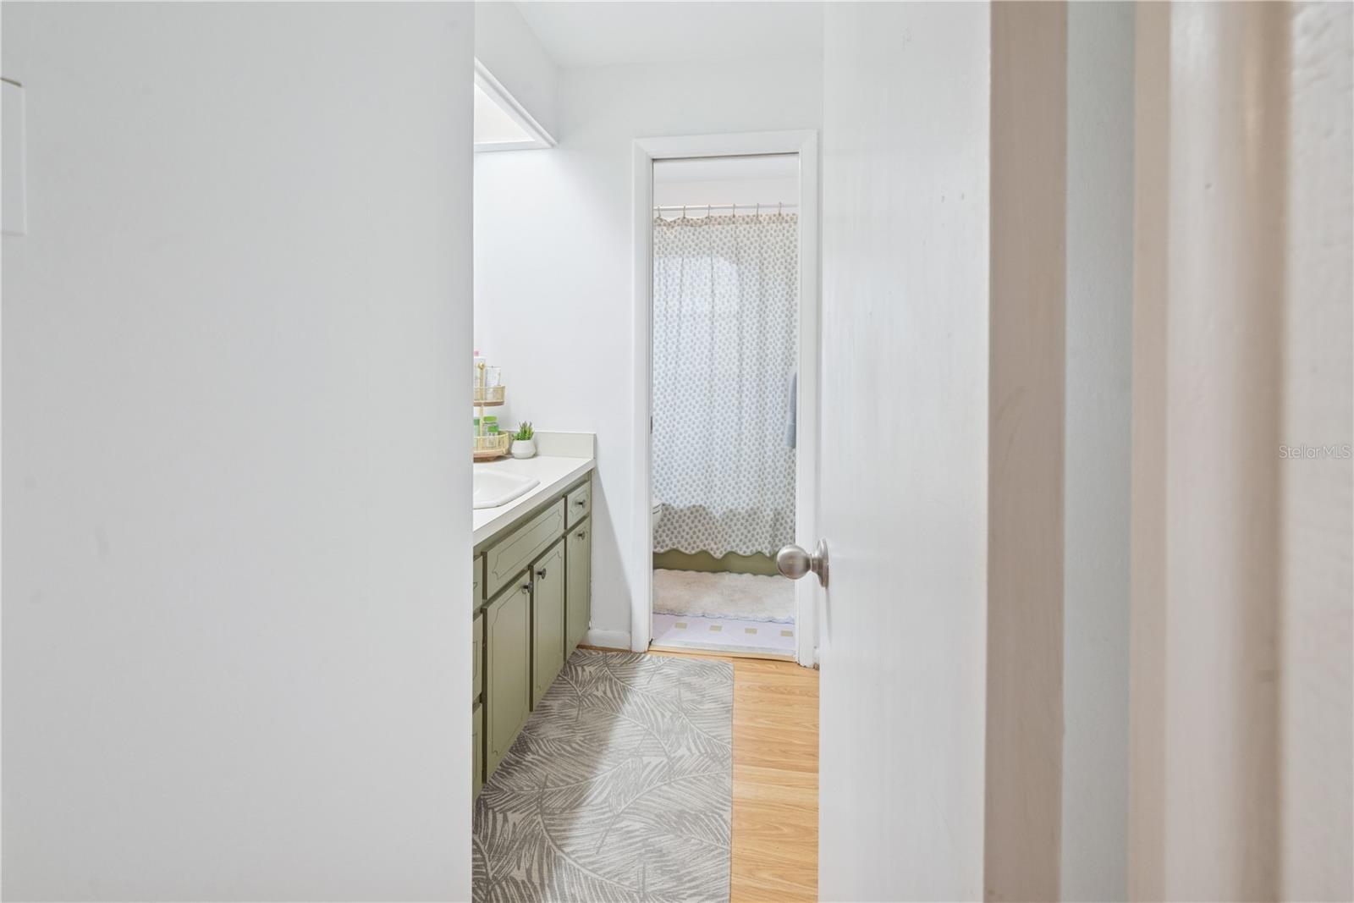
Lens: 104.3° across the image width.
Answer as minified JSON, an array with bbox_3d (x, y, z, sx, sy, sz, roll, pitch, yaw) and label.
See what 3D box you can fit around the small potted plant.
[{"bbox_3d":[-0.637,-0.047,2.180,0.102,0.147,0.102,1,5,9],"label":"small potted plant"}]

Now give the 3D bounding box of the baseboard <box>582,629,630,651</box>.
[{"bbox_3d":[-0.291,0.778,2.180,0.205,0.078,0.020,1,5,9],"label":"baseboard"}]

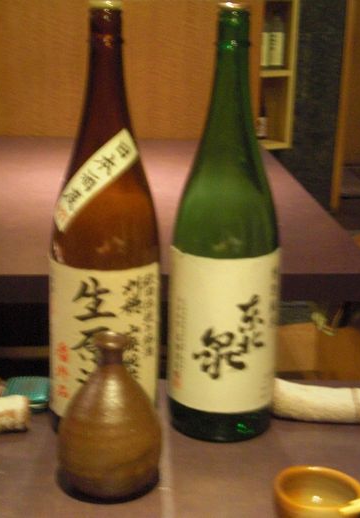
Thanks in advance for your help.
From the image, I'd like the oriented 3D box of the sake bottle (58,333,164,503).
[{"bbox_3d":[-0.059,0.127,0.789,0.086,0.129,0.086,1,13,-1],"label":"sake bottle"}]

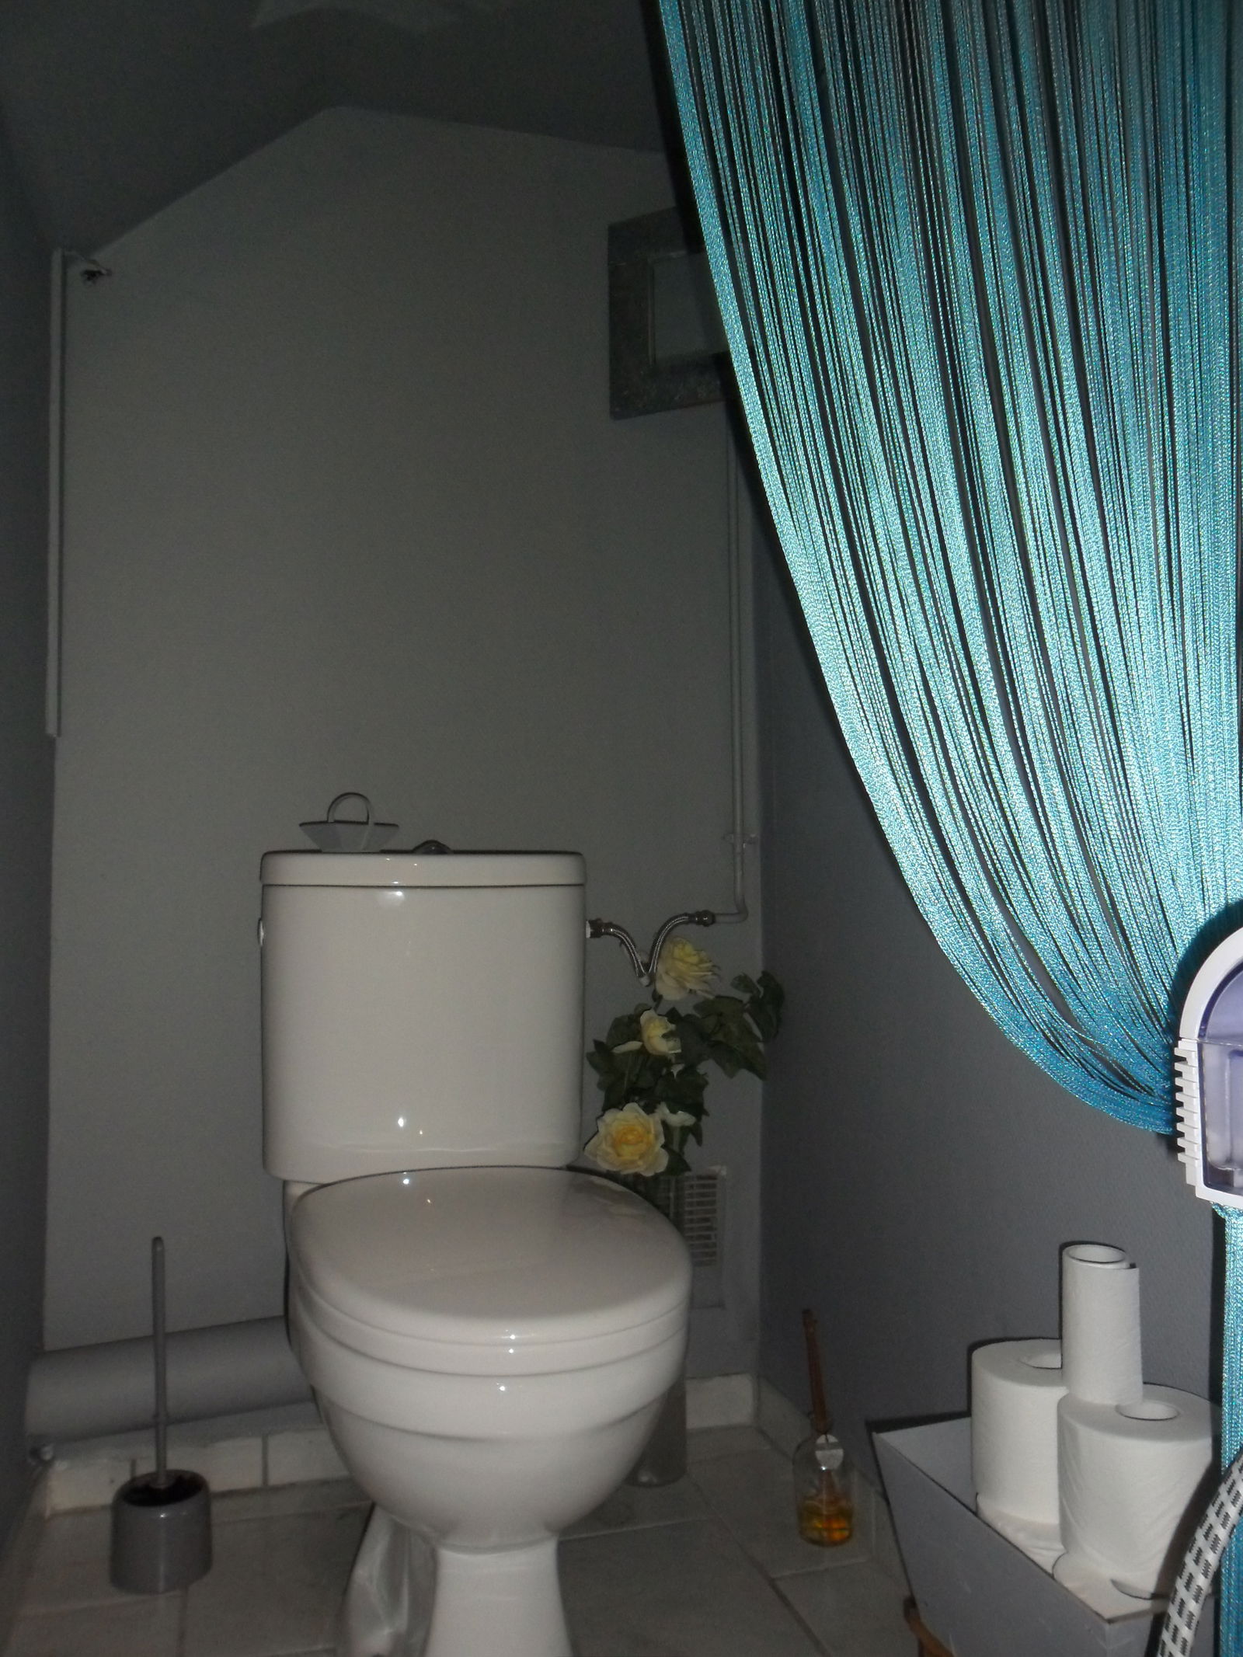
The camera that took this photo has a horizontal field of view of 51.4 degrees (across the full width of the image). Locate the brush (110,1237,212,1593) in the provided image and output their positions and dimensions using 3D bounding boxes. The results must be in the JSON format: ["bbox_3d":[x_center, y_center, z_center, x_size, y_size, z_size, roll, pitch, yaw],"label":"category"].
[{"bbox_3d":[-0.511,0.642,1.444,0.107,0.363,0.107,0,-3,0],"label":"brush"}]

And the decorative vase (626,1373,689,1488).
[{"bbox_3d":[0.037,0.643,1.689,0.105,0.385,0.105,0,-3,0],"label":"decorative vase"}]

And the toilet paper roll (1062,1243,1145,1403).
[{"bbox_3d":[0.354,0.365,0.953,0.057,0.097,0.058,0,-3,0],"label":"toilet paper roll"}]

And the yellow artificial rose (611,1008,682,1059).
[{"bbox_3d":[0.034,0.270,1.700,0.075,0.064,0.066,2,-3,-30],"label":"yellow artificial rose"}]

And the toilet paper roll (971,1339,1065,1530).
[{"bbox_3d":[0.333,0.469,1.014,0.110,0.098,0.110,0,-3,0],"label":"toilet paper roll"}]

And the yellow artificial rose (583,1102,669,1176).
[{"bbox_3d":[0.005,0.392,1.635,0.105,0.092,0.066,0,-3,-3],"label":"yellow artificial rose"}]

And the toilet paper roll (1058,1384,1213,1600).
[{"bbox_3d":[0.369,0.460,0.913,0.111,0.098,0.111,0,-3,0],"label":"toilet paper roll"}]

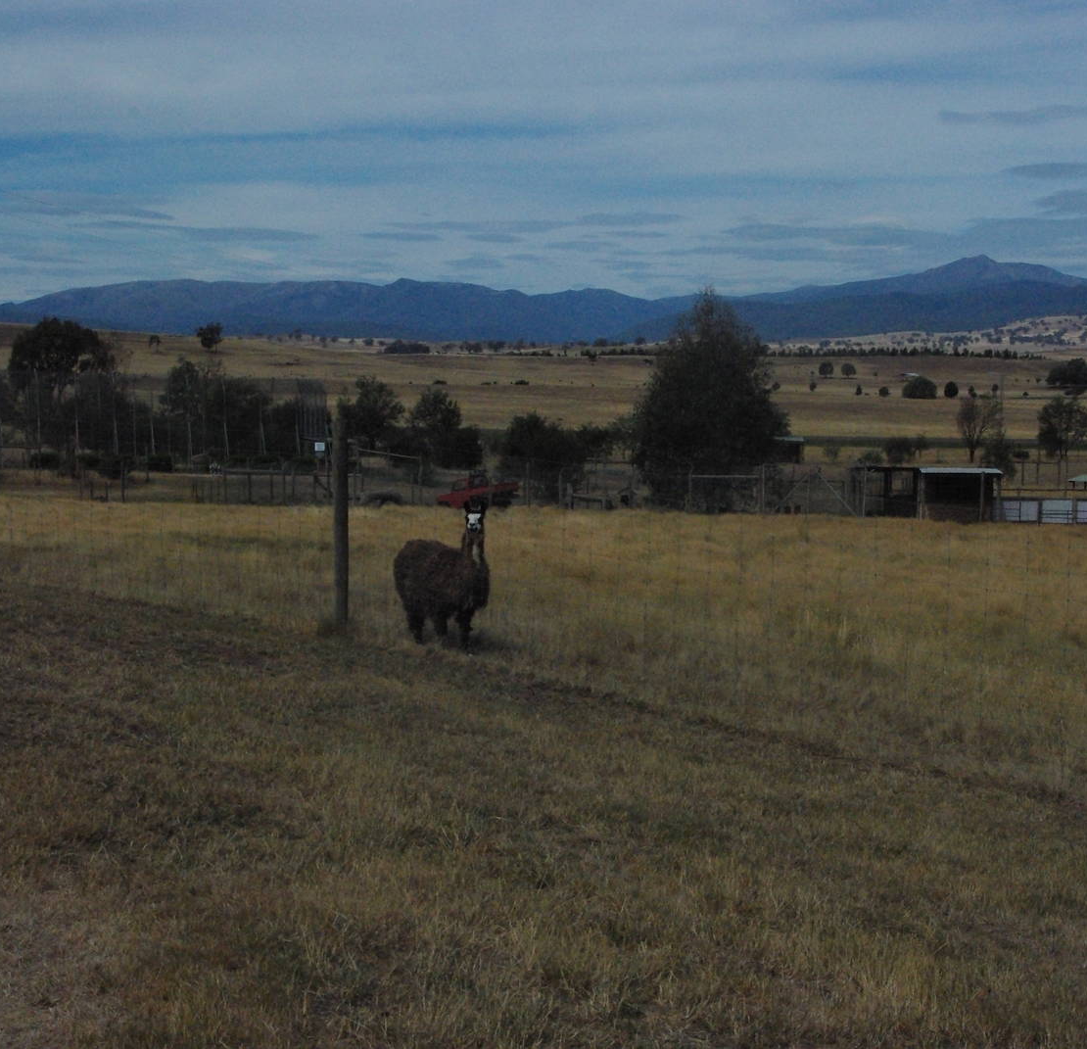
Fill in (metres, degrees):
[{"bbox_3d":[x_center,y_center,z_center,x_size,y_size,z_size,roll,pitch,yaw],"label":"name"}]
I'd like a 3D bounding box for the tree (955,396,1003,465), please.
[{"bbox_3d":[40.061,-8.706,180.000,4.405,6.178,4.405,1,6,12],"label":"tree"}]

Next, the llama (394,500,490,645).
[{"bbox_3d":[-0.907,0.442,17.500,0.550,1.310,1.100,-5,8,-42],"label":"llama"}]

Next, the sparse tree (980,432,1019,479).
[{"bbox_3d":[35.348,-5.359,152.000,2.976,3.699,2.976,1,6,13],"label":"sparse tree"}]

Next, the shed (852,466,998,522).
[{"bbox_3d":[16.751,-1.315,86.000,6.500,2.500,3.300,1,6,14],"label":"shed"}]

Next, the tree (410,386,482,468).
[{"bbox_3d":[-6.303,-6.301,127.000,4.507,5.310,4.507,0,6,-3],"label":"tree"}]

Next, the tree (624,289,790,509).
[{"bbox_3d":[7.725,-5.971,92.000,7.317,10.105,7.317,0,6,5],"label":"tree"}]

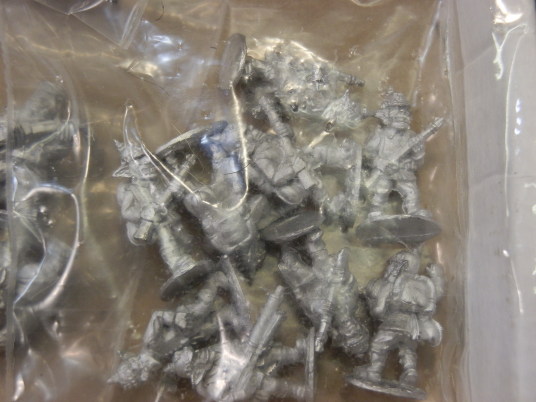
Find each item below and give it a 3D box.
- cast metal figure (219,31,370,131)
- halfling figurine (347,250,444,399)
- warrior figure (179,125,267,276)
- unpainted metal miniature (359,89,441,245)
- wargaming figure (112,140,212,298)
[{"bbox_3d":[0.005,-0.024,0.195,0.030,0.014,0.017,20,72,-15],"label":"cast metal figure"},{"bbox_3d":[0.026,0.025,0.195,0.018,0.015,0.029,12,83,-16],"label":"halfling figurine"},{"bbox_3d":[-0.009,0.001,0.194,0.017,0.015,0.031,-17,92,5],"label":"warrior figure"},{"bbox_3d":[0.027,-0.007,0.195,0.018,0.015,0.030,-1,73,-7],"label":"unpainted metal miniature"},{"bbox_3d":[-0.023,0.002,0.192,0.017,0.015,0.032,-25,76,-18],"label":"wargaming figure"}]

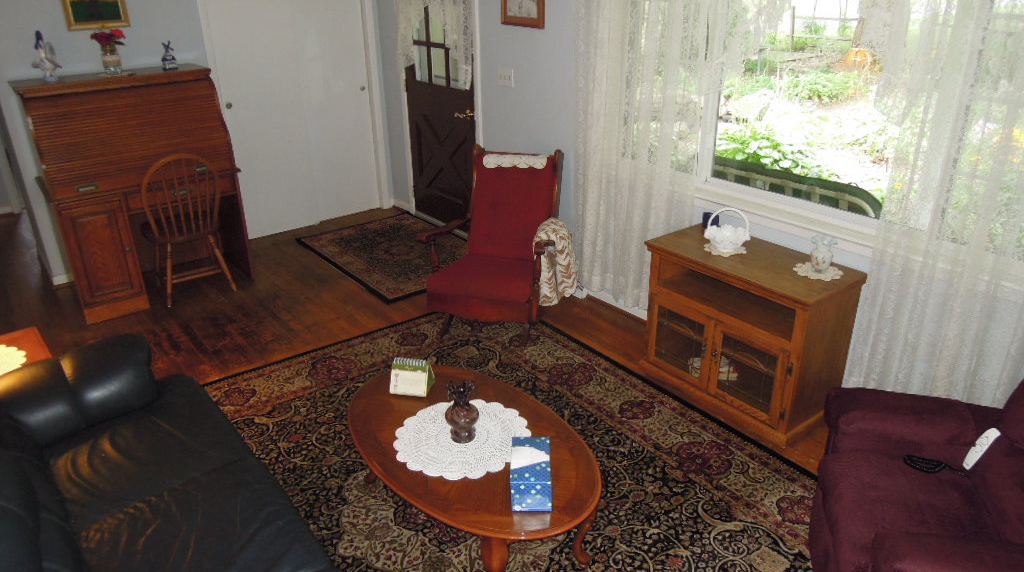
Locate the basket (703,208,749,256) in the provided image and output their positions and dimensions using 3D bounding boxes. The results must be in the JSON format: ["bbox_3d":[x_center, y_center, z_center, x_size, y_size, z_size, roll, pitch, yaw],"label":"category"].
[{"bbox_3d":[0.973,-0.250,3.215,0.190,0.190,0.170,9,26,22],"label":"basket"}]

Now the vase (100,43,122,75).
[{"bbox_3d":[-2.501,-1.411,4.421,0.108,0.175,0.108,-19,30,-33],"label":"vase"}]

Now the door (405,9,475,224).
[{"bbox_3d":[-0.519,-1.366,5.263,0.060,1.900,0.930,-19,30,-33],"label":"door"}]

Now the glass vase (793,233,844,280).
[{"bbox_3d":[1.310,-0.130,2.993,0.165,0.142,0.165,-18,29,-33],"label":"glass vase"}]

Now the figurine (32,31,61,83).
[{"bbox_3d":[-2.769,-1.351,4.188,0.150,0.265,0.150,4,25,12],"label":"figurine"}]

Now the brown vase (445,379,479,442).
[{"bbox_3d":[-0.176,0.443,2.470,0.112,0.196,0.112,-1,25,1],"label":"brown vase"}]

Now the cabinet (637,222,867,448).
[{"bbox_3d":[1.056,0.186,3.291,0.420,0.669,0.860,-18,29,-33],"label":"cabinet"}]

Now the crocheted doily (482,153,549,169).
[{"bbox_3d":[0.017,-0.645,3.661,0.340,0.075,0.060,7,26,17],"label":"crocheted doily"}]

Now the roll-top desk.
[{"bbox_3d":[-2.318,-0.623,4.458,1.040,1.301,0.763,-18,29,-33],"label":"roll-top desk"}]

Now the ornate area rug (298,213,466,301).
[{"bbox_3d":[-0.821,-0.258,5.198,0.990,0.010,1.450,-19,30,-33],"label":"ornate area rug"}]

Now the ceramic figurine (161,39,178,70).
[{"bbox_3d":[-2.210,-1.480,4.558,0.095,0.172,0.090,-19,30,-33],"label":"ceramic figurine"}]

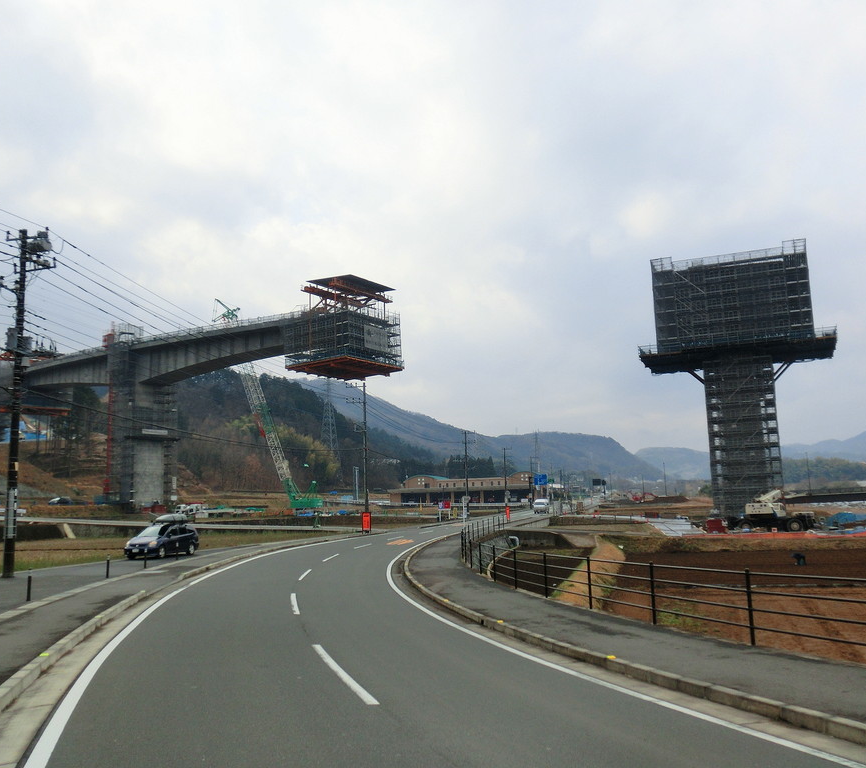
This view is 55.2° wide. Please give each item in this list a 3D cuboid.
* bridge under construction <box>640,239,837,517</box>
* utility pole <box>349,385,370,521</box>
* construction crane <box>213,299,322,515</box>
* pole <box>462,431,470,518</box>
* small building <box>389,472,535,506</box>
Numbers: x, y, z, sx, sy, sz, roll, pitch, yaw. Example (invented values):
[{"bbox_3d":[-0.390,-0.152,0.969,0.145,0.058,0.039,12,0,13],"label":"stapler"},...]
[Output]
[{"bbox_3d":[39.420,0.460,106.031,22.779,33.292,11.500,-5,-9,25],"label":"bridge under construction"},{"bbox_3d":[-6.566,6.363,72.736,1.750,13.000,0.450,-4,-8,14],"label":"utility pole"},{"bbox_3d":[-31.877,4.226,159.585,21.500,40.960,6.000,1,-8,-17],"label":"construction crane"},{"bbox_3d":[5.210,13.679,128.473,1.300,12.800,0.500,-3,-8,11],"label":"pole"},{"bbox_3d":[8.614,28.795,227.484,38.500,8.850,16.000,-5,-9,24],"label":"small building"}]

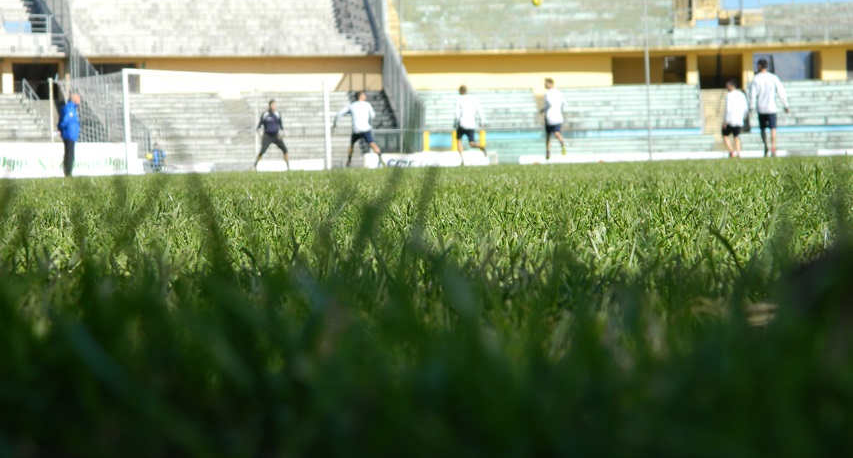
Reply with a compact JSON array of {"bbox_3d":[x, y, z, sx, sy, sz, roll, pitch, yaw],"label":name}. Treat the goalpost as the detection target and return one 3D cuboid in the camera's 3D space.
[{"bbox_3d":[-5.694,-2.677,52.736,2.100,2.540,7.560,0,2,37],"label":"goalpost"}]

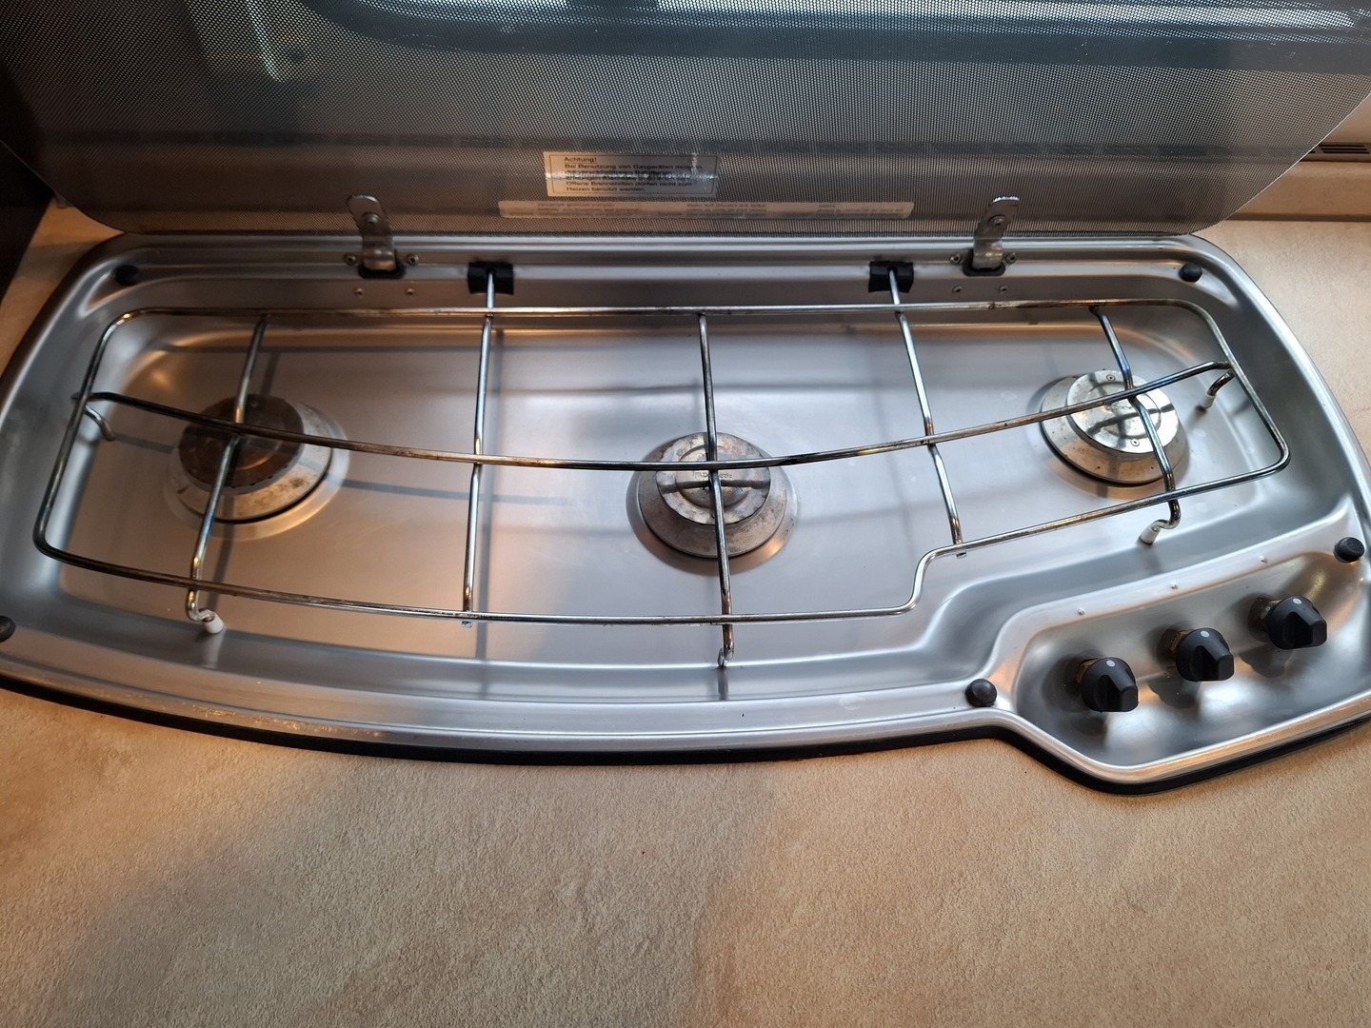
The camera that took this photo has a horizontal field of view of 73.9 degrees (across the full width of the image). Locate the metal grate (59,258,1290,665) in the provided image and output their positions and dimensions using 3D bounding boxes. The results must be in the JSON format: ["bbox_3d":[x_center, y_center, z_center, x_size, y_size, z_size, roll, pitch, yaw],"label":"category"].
[{"bbox_3d":[0.007,-0.043,0.556,0.719,0.029,0.285,-1,57,-4],"label":"metal grate"}]

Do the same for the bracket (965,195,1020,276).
[{"bbox_3d":[0.207,-0.187,0.619,0.028,0.041,0.028,-1,57,-4],"label":"bracket"}]

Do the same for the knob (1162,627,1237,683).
[{"bbox_3d":[0.280,0.076,0.492,0.032,0.026,0.032,-14,101,-12],"label":"knob"}]

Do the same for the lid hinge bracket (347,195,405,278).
[{"bbox_3d":[-0.199,-0.178,0.589,0.028,0.041,0.028,-1,57,-4],"label":"lid hinge bracket"}]

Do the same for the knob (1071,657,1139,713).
[{"bbox_3d":[0.223,0.091,0.479,0.032,0.026,0.032,-14,101,-12],"label":"knob"}]

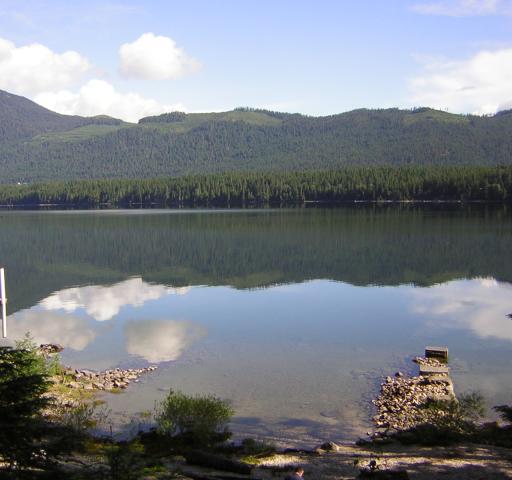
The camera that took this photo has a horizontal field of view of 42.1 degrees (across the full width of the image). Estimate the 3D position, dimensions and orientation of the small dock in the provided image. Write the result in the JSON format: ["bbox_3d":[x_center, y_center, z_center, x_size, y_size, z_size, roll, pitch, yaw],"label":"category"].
[{"bbox_3d":[7.351,4.648,27.088,0.870,0.460,0.750,0,4,14],"label":"small dock"}]

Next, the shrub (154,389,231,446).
[{"bbox_3d":[-1.689,4.686,17.858,2.000,1.300,1.600,-1,4,-5],"label":"shrub"}]

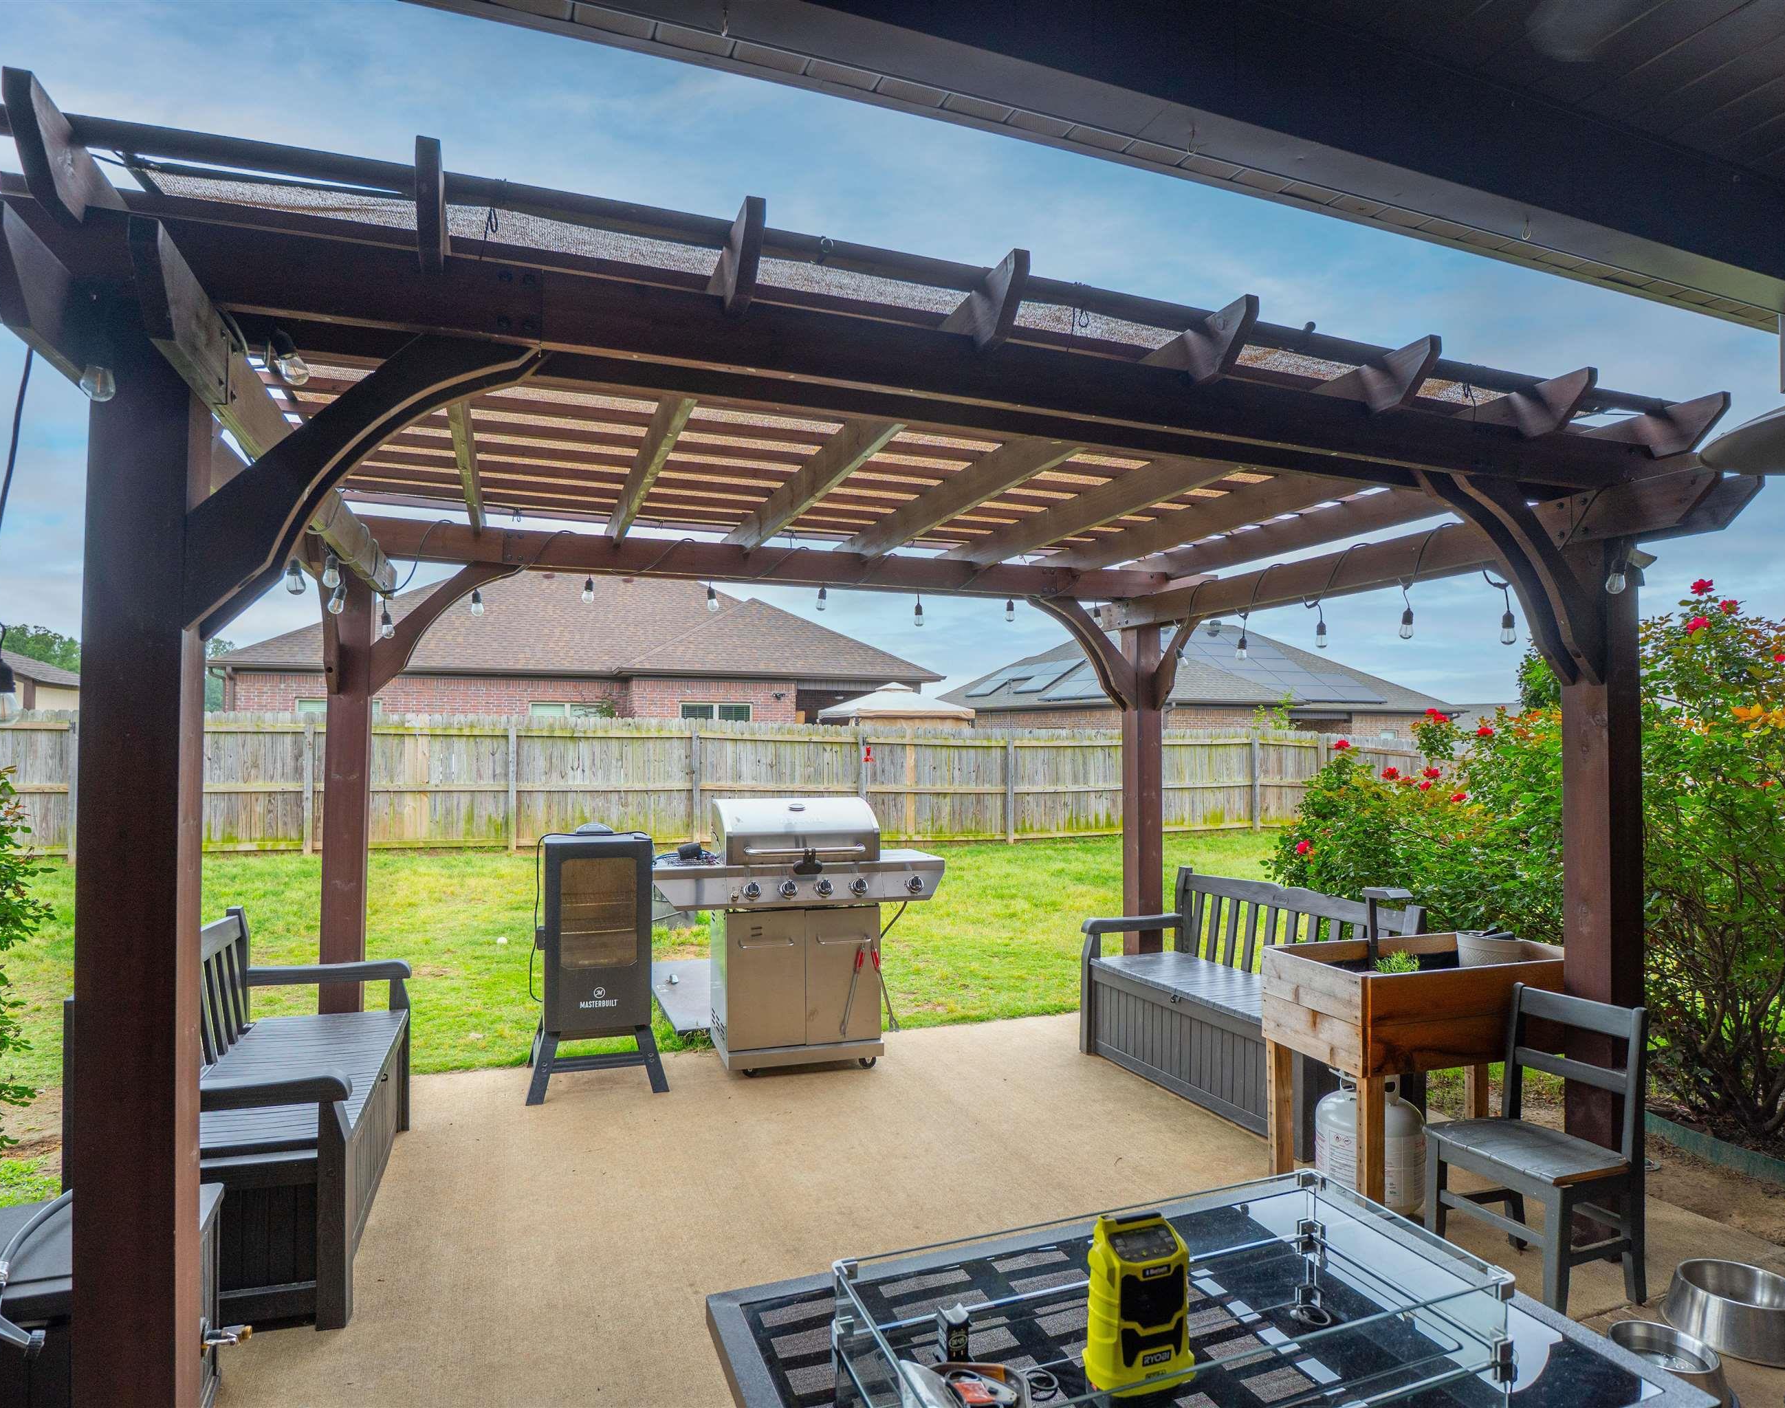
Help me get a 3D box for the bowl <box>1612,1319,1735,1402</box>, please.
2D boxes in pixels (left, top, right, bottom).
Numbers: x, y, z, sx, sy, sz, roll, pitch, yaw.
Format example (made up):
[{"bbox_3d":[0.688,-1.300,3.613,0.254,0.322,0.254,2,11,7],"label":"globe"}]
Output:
[{"bbox_3d":[1.773,1.519,2.157,0.250,0.082,0.250,0,-1,0],"label":"bowl"}]

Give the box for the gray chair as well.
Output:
[{"bbox_3d":[1.768,1.196,2.580,0.380,0.745,0.360,1,-1,-24],"label":"gray chair"}]

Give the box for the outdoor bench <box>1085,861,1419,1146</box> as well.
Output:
[{"bbox_3d":[1.438,1.176,3.947,0.600,0.865,1.320,1,-1,-24],"label":"outdoor bench"}]

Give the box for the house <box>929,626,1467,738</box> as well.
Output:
[{"bbox_3d":[10.480,-0.057,31.309,13.000,5.450,11.500,1,-1,-21],"label":"house"}]

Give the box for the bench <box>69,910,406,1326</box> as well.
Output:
[{"bbox_3d":[-1.887,1.148,2.899,0.600,0.865,1.320,1,-1,-21],"label":"bench"}]

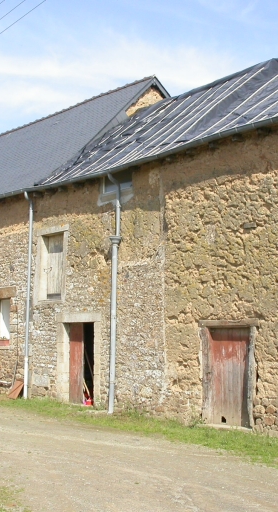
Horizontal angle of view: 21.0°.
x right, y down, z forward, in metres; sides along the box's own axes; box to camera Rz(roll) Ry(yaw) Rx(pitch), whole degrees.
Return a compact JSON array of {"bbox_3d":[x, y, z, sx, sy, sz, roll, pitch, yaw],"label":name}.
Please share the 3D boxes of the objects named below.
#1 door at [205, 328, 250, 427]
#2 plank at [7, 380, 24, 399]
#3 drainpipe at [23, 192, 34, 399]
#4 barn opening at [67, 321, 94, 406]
[{"bbox_3d":[1.567,2.071,12.974,0.200,1.740,1.160,4,-7,-39],"label":"door"},{"bbox_3d":[-2.983,3.225,18.081,0.060,0.470,0.320,38,-27,-30],"label":"plank"},{"bbox_3d":[-2.685,0.932,17.949,0.180,4.920,0.120,4,-7,-39],"label":"drainpipe"},{"bbox_3d":[-1.204,2.365,16.445,0.250,1.800,1.080,4,-7,-39],"label":"barn opening"}]

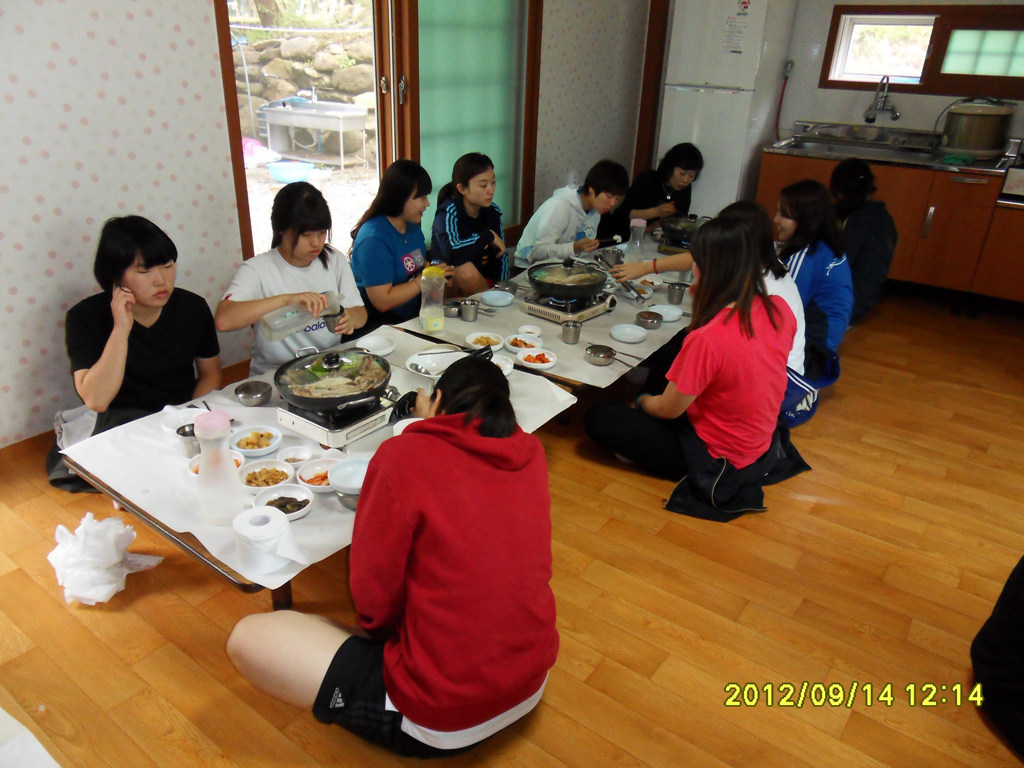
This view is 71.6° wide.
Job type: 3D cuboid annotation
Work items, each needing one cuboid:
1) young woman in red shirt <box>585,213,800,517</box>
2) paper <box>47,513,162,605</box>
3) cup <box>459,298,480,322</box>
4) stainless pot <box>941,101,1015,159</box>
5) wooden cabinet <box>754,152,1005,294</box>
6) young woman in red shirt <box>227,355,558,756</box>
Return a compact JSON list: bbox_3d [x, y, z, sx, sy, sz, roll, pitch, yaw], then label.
[{"bbox_3d":[0.582,-0.132,2.319,0.620,0.840,0.660,-20,33,-40],"label":"young woman in red shirt"},{"bbox_3d":[-1.026,0.423,1.780,0.220,0.150,0.170,-11,28,-28],"label":"paper"},{"bbox_3d":[-0.158,-0.284,2.719,0.073,0.072,0.073,2,24,-1],"label":"cup"},{"bbox_3d":[2.673,-1.444,4.083,0.290,0.280,0.290,18,29,32],"label":"stainless pot"},{"bbox_3d":[2.276,-1.095,4.522,1.304,0.652,0.550,18,29,32],"label":"wooden cabinet"},{"bbox_3d":[-0.181,0.291,1.456,0.660,0.770,0.660,-20,33,-40],"label":"young woman in red shirt"}]

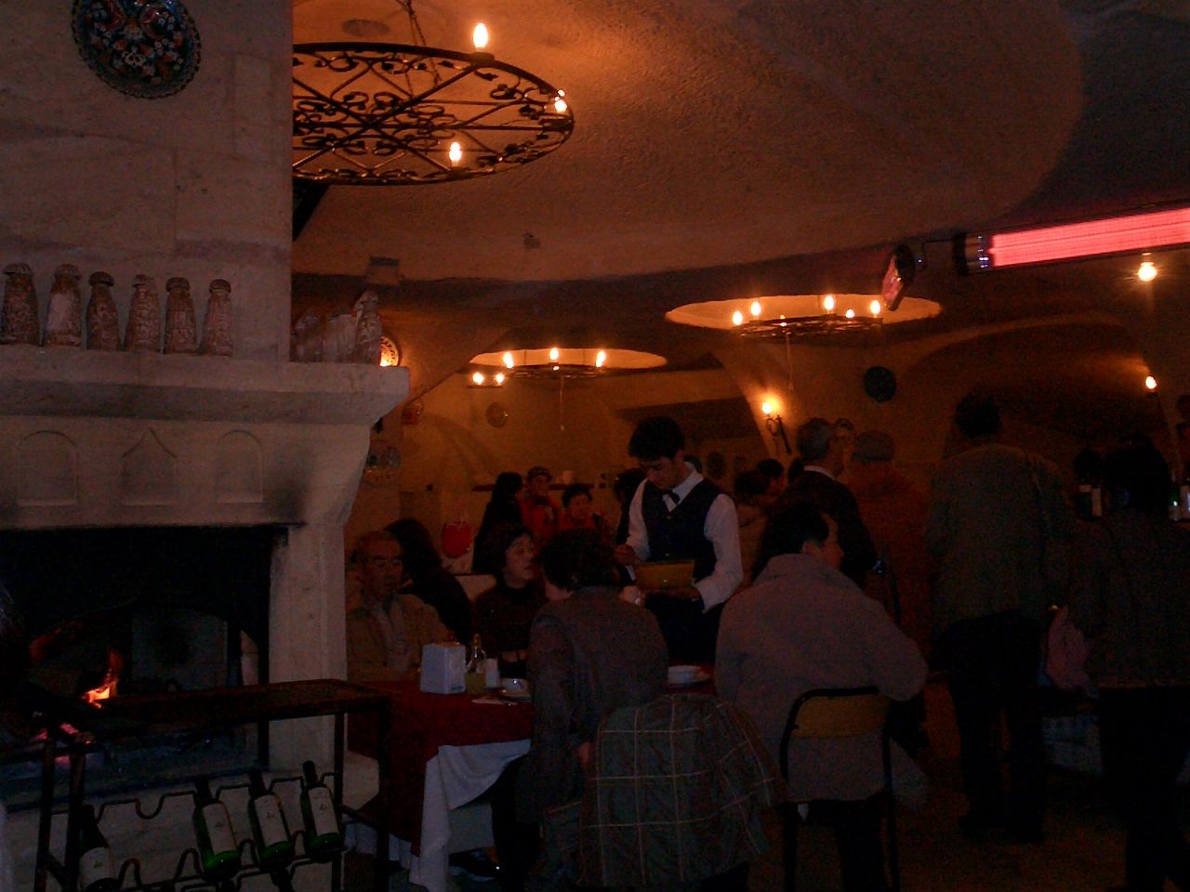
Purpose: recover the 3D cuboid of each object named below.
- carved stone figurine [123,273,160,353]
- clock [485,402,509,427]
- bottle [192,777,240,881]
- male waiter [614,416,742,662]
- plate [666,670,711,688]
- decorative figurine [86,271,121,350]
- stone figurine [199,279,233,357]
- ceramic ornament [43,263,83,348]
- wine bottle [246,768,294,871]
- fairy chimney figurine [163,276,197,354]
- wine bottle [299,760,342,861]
[{"bbox_3d":[-1.104,-0.322,3.096,0.088,0.196,0.088,1,-3,-33],"label":"carved stone figurine"},{"bbox_3d":[-0.902,-0.282,11.700,0.230,0.240,0.030,1,-2,-30],"label":"clock"},{"bbox_3d":[-0.857,0.838,2.850,0.076,0.076,0.300,-10,28,-19],"label":"bottle"},{"bbox_3d":[0.310,0.717,4.680,0.500,1.650,0.400,-1,-2,28],"label":"male waiter"},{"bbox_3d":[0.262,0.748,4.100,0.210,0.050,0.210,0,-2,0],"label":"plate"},{"bbox_3d":[-1.170,-0.322,3.030,0.081,0.183,0.081,1,-2,-31],"label":"decorative figurine"},{"bbox_3d":[-0.949,-0.318,3.185,0.082,0.202,0.082,1,-3,-33],"label":"stone figurine"},{"bbox_3d":[-1.247,-0.329,2.980,0.090,0.190,0.090,1,-2,-31],"label":"ceramic ornament"},{"bbox_3d":[-0.756,0.834,2.910,0.076,0.076,0.300,-13,29,-18],"label":"wine bottle"},{"bbox_3d":[-1.015,-0.322,3.110,0.081,0.188,0.081,1,-2,-31],"label":"fairy chimney figurine"},{"bbox_3d":[-0.649,0.832,2.970,0.076,0.076,0.300,-16,29,-16],"label":"wine bottle"}]

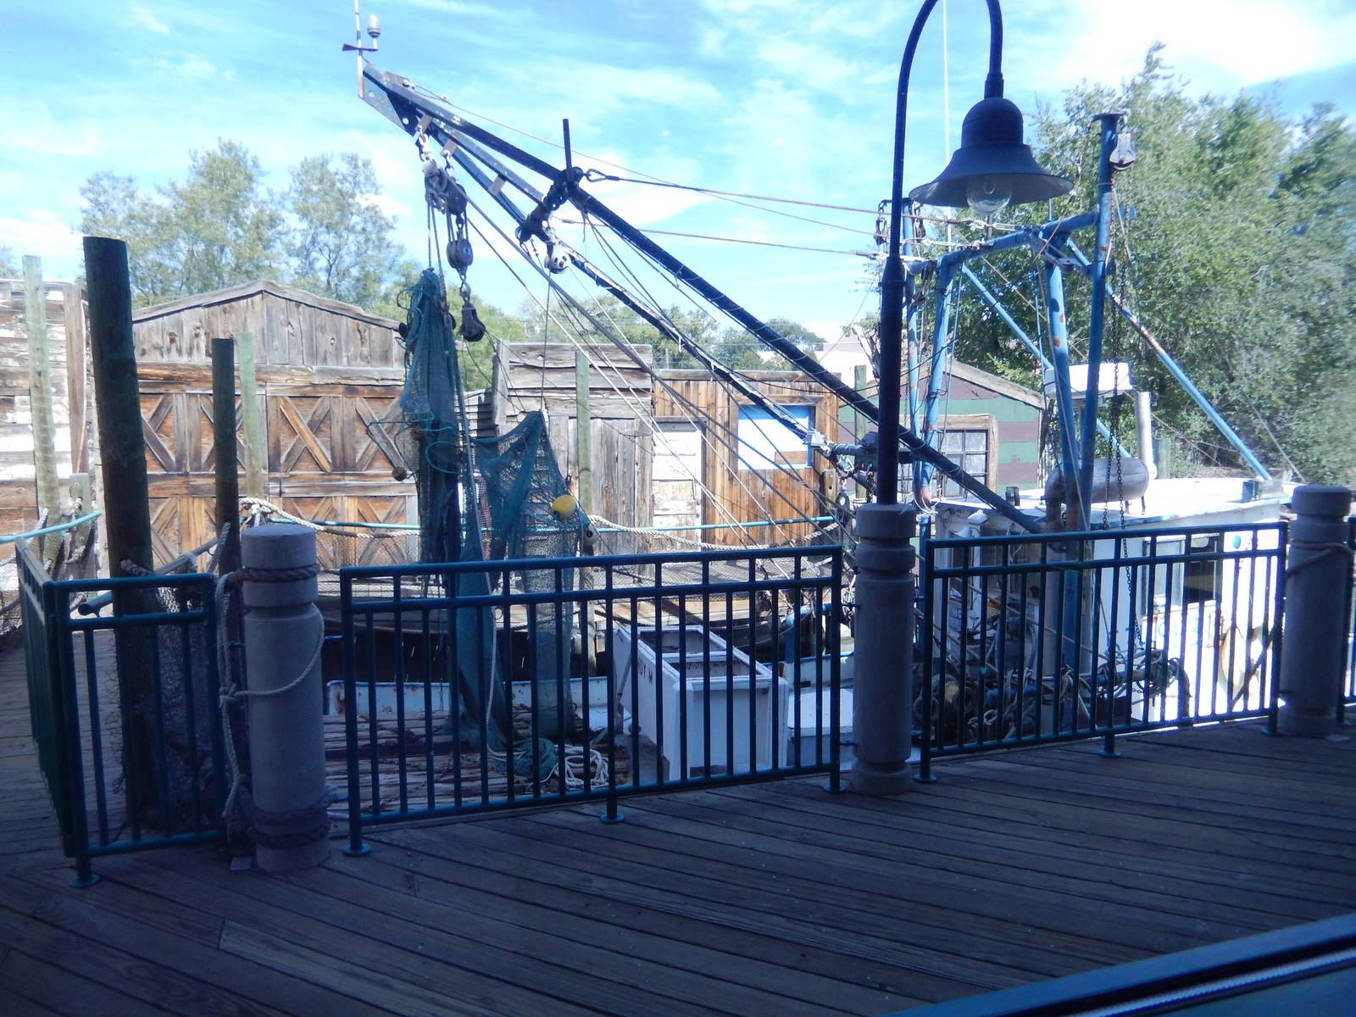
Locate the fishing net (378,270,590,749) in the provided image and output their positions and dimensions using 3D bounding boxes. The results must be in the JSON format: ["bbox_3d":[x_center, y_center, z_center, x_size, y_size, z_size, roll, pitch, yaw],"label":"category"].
[{"bbox_3d":[-1.358,0.055,6.845,1.451,3.366,0.900,-1,6,-10],"label":"fishing net"}]

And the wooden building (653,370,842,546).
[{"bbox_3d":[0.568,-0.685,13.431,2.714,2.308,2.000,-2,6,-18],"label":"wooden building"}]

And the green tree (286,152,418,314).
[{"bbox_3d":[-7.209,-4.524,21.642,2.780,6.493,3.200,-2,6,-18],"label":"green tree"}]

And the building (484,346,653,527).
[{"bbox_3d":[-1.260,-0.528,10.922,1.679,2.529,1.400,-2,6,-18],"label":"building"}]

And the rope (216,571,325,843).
[{"bbox_3d":[-1.525,0.756,3.681,0.370,1.036,0.310,-3,7,-23],"label":"rope"}]

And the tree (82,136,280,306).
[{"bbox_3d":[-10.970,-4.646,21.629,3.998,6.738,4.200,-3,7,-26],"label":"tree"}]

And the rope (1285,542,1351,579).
[{"bbox_3d":[3.342,0.265,5.107,0.290,0.173,0.300,4,7,33],"label":"rope"}]

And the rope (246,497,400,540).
[{"bbox_3d":[-3.367,0.091,9.262,1.421,0.414,0.200,-2,6,-18],"label":"rope"}]

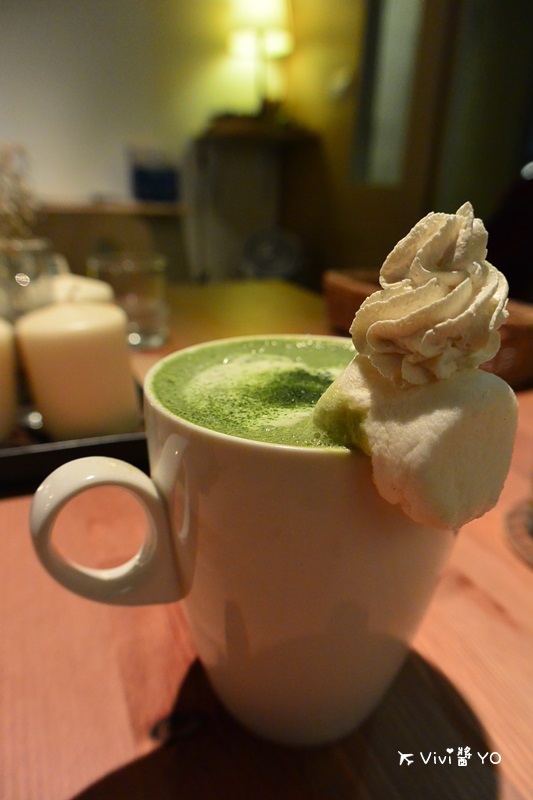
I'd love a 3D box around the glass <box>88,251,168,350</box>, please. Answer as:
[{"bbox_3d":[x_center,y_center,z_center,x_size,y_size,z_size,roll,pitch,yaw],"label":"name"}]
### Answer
[{"bbox_3d":[-0.137,-0.101,0.603,0.076,0.081,0.076,1,22,0],"label":"glass"}]

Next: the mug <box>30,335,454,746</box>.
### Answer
[{"bbox_3d":[-0.004,0.050,0.189,0.126,0.115,0.093,-7,23,-19],"label":"mug"}]

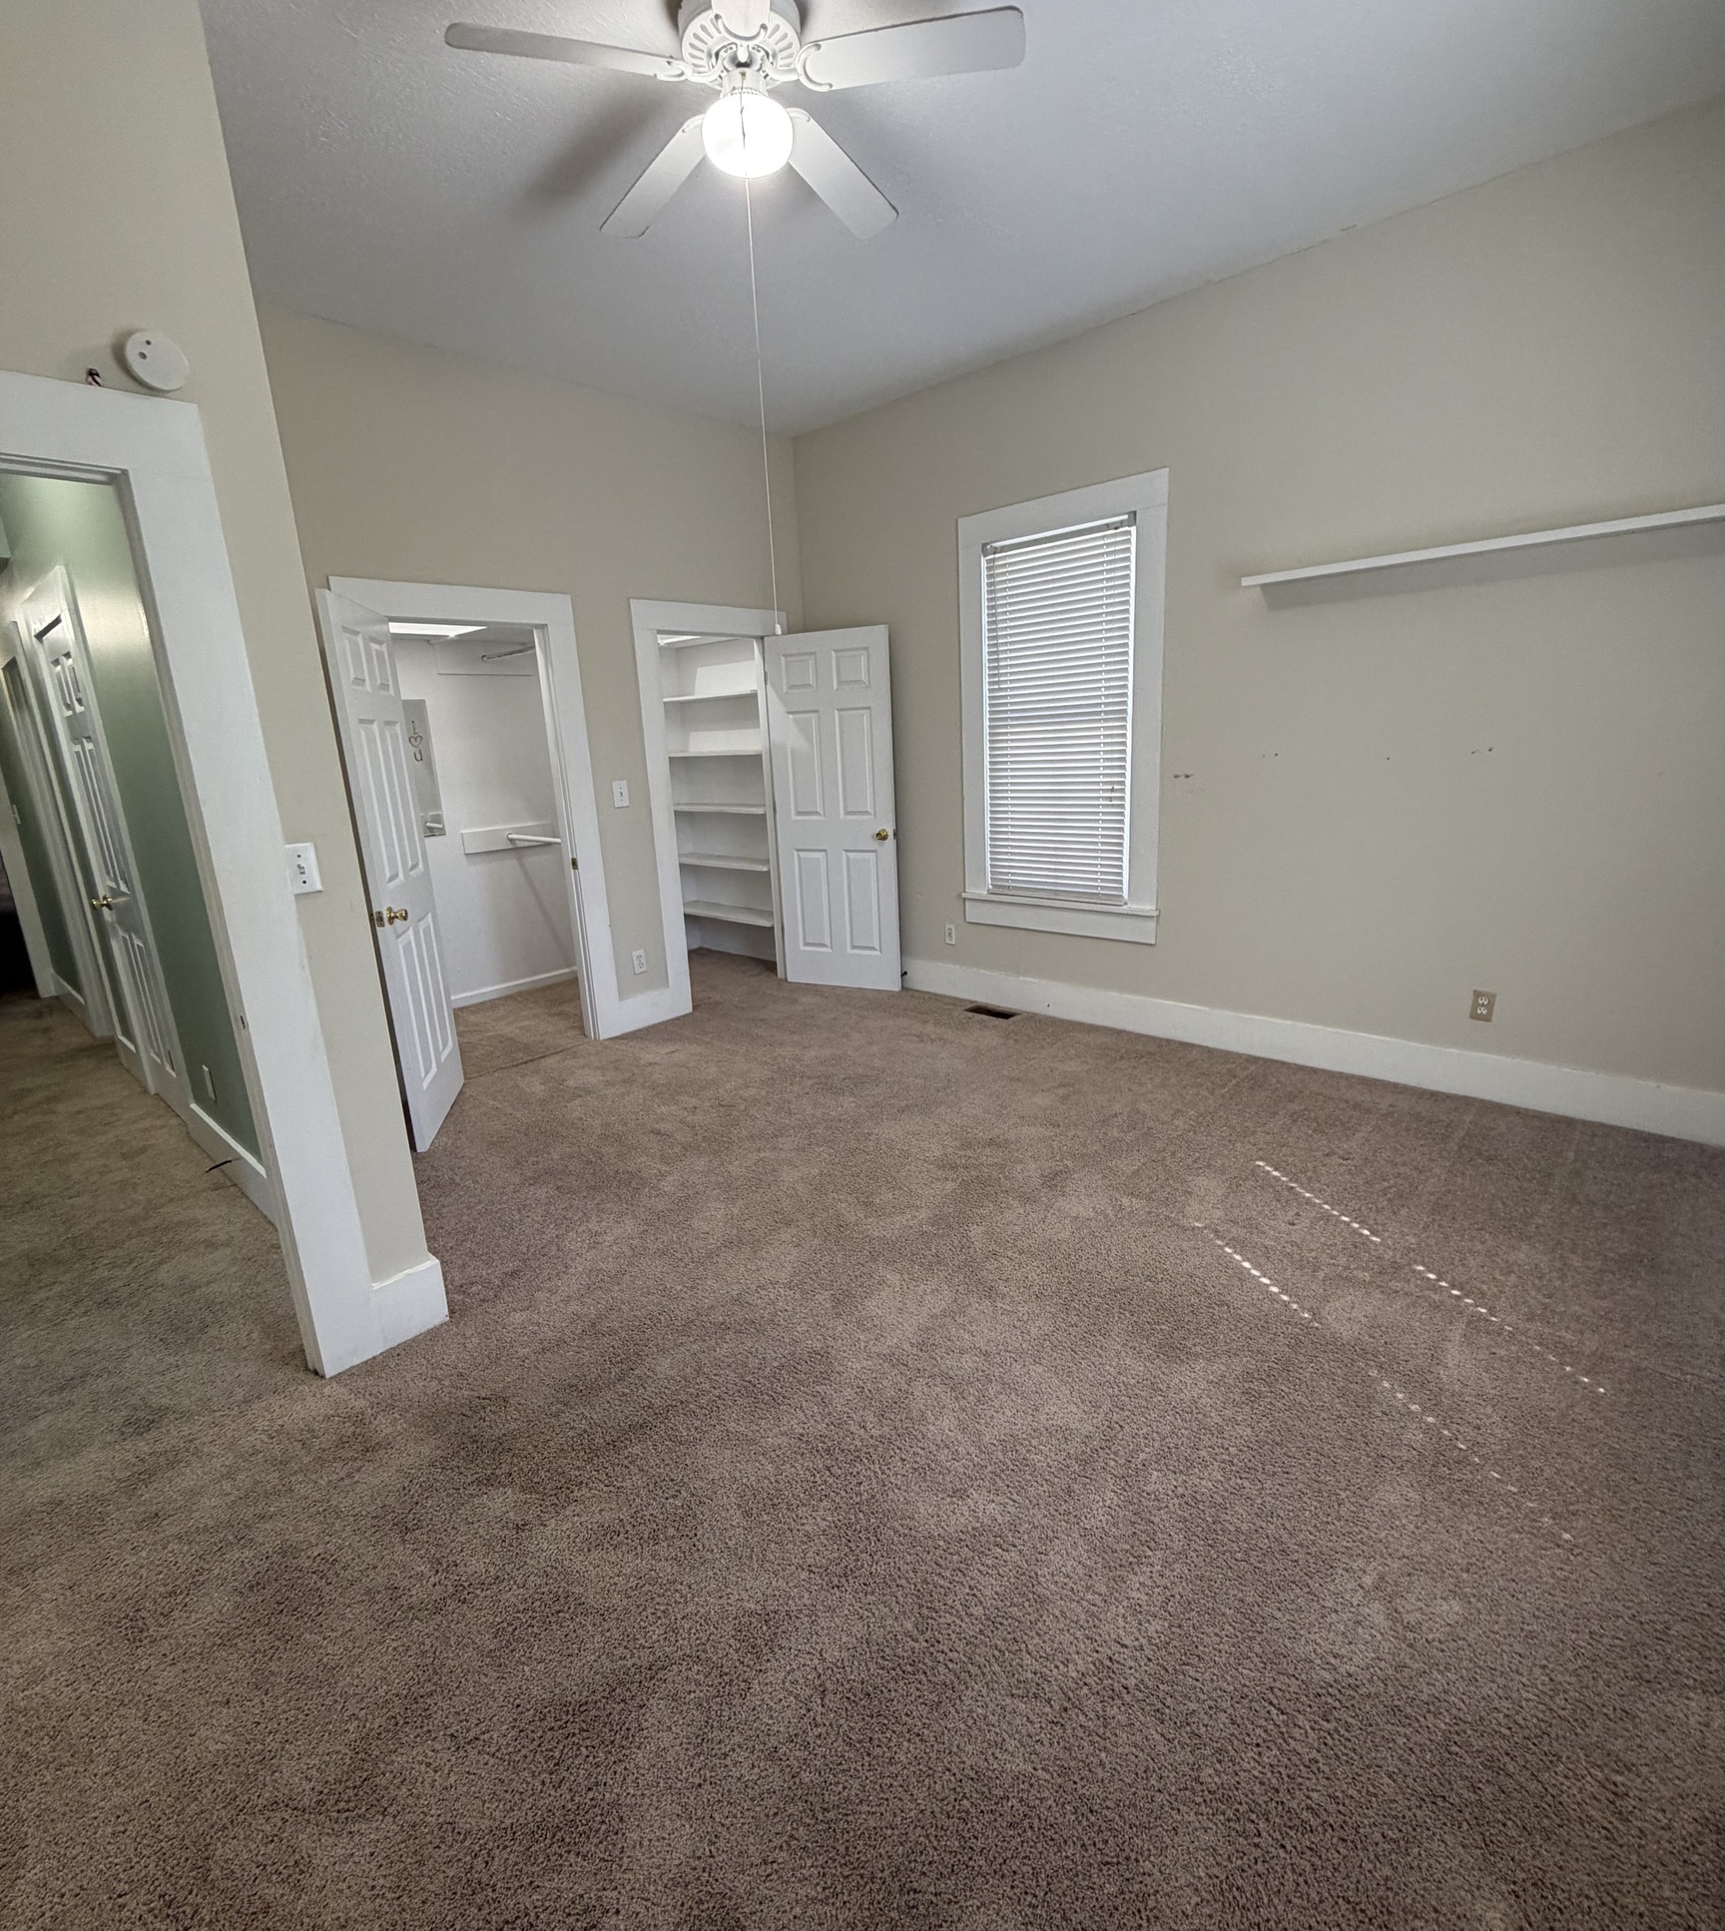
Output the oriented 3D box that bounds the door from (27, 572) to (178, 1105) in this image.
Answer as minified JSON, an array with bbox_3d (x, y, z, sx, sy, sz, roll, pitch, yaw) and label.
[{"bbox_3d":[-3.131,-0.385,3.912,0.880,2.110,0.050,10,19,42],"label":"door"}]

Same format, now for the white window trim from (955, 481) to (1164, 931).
[{"bbox_3d":[0.936,-1.150,4.484,1.109,2.031,0.055,10,19,41],"label":"white window trim"}]

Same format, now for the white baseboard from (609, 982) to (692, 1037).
[{"bbox_3d":[-1.168,0.240,5.073,0.025,0.171,0.513,10,19,41],"label":"white baseboard"}]

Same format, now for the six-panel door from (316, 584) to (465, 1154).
[{"bbox_3d":[-1.825,-0.349,3.696,0.036,2.014,0.786,-6,14,-12],"label":"six-panel door"}]

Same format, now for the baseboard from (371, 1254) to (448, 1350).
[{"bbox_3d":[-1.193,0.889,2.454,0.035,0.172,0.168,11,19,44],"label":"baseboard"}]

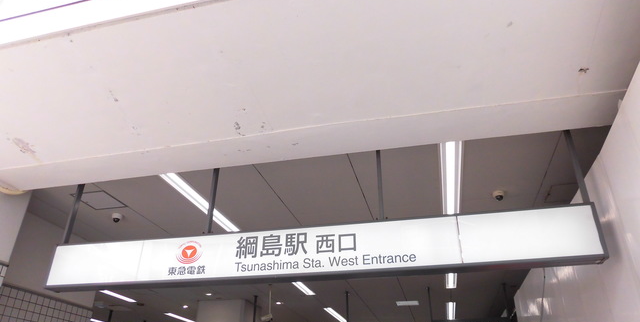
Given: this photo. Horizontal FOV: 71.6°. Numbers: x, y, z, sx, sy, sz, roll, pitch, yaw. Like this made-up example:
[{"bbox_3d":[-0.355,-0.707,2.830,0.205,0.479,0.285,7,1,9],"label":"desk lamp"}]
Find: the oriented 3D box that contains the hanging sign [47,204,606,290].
[{"bbox_3d":[-0.257,0.798,3.843,4.797,0.426,0.175,-6,-30,13],"label":"hanging sign"}]

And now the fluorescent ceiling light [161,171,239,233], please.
[{"bbox_3d":[-1.372,0.558,5.340,0.194,0.072,1.854,-6,-30,13],"label":"fluorescent ceiling light"}]

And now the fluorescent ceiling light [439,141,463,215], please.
[{"bbox_3d":[1.394,0.247,4.705,0.202,0.072,1.854,-6,-30,13],"label":"fluorescent ceiling light"}]

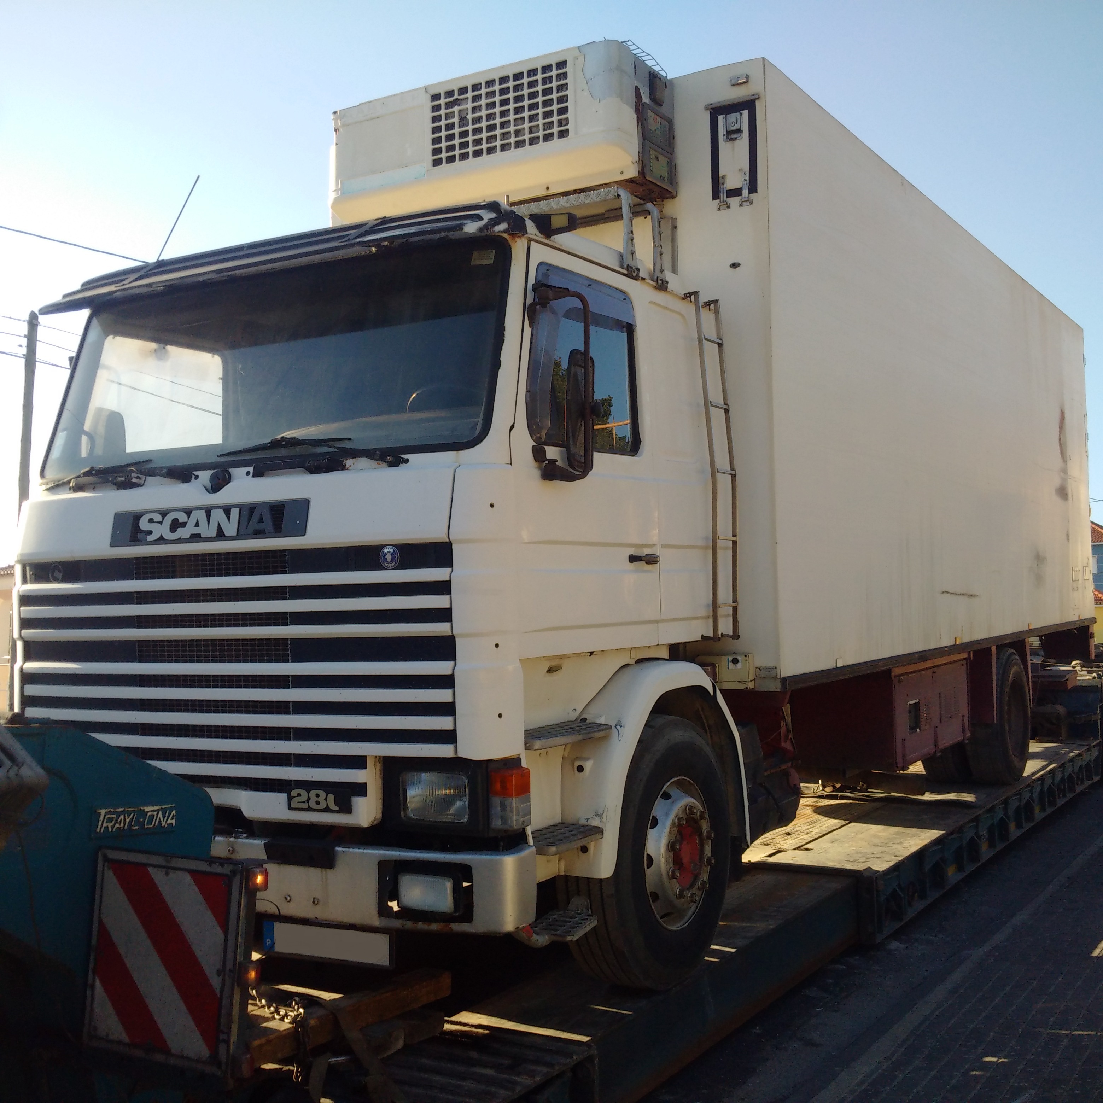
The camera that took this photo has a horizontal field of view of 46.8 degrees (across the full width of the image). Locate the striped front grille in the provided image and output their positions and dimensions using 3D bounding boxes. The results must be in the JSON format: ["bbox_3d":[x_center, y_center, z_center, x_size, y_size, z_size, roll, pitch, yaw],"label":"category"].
[{"bbox_3d":[-1.149,0.458,4.471,2.000,0.890,0.140,-3,-2,29],"label":"striped front grille"}]

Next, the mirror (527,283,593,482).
[{"bbox_3d":[0.040,-0.522,4.030,0.190,0.620,0.300,-3,-2,29],"label":"mirror"}]

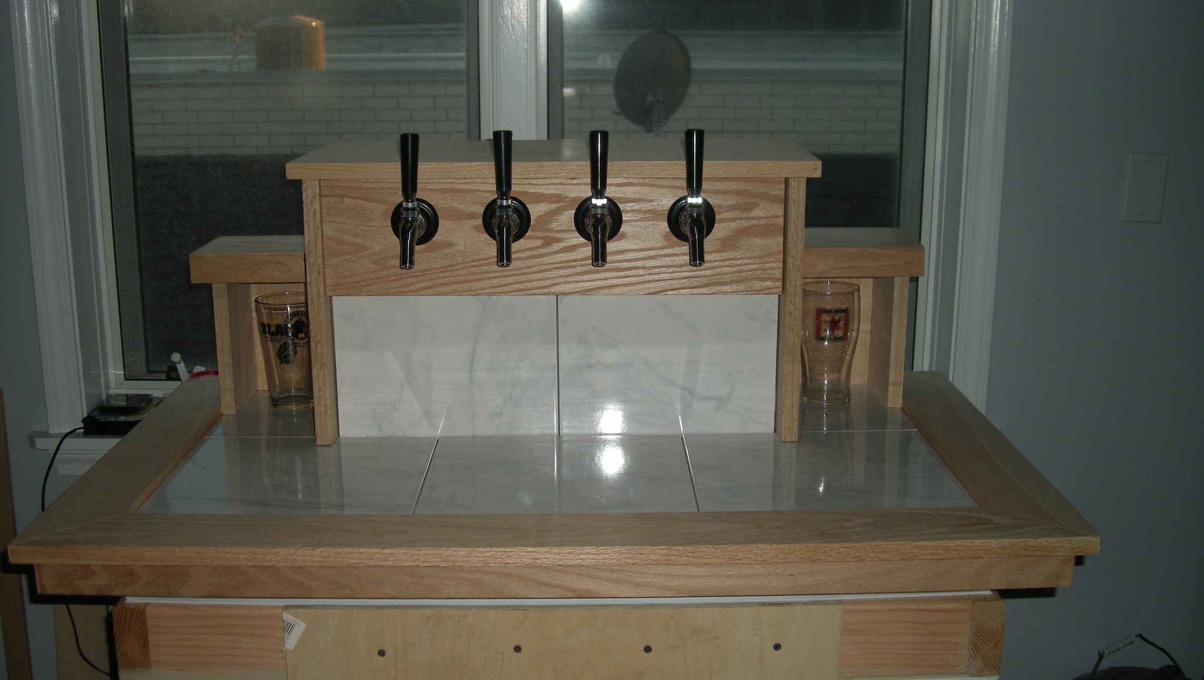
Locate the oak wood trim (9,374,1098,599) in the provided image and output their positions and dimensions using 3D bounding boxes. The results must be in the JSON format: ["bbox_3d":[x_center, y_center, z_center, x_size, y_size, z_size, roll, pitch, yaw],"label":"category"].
[{"bbox_3d":[-0.048,0.152,1.537,1.060,0.060,0.580,0,14,-1],"label":"oak wood trim"}]

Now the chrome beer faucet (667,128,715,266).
[{"bbox_3d":[0.107,-0.164,1.478,0.057,0.150,0.092,0,14,-1],"label":"chrome beer faucet"}]

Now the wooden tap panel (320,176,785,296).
[{"bbox_3d":[-0.056,-0.124,1.525,0.545,0.142,0.020,0,14,-1],"label":"wooden tap panel"}]

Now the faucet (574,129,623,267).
[{"bbox_3d":[-0.004,-0.163,1.477,0.057,0.150,0.092,0,14,-1],"label":"faucet"}]

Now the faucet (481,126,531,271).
[{"bbox_3d":[-0.112,-0.163,1.476,0.057,0.150,0.092,0,14,-1],"label":"faucet"}]

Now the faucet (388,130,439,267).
[{"bbox_3d":[-0.221,-0.162,1.474,0.057,0.150,0.092,0,14,-1],"label":"faucet"}]

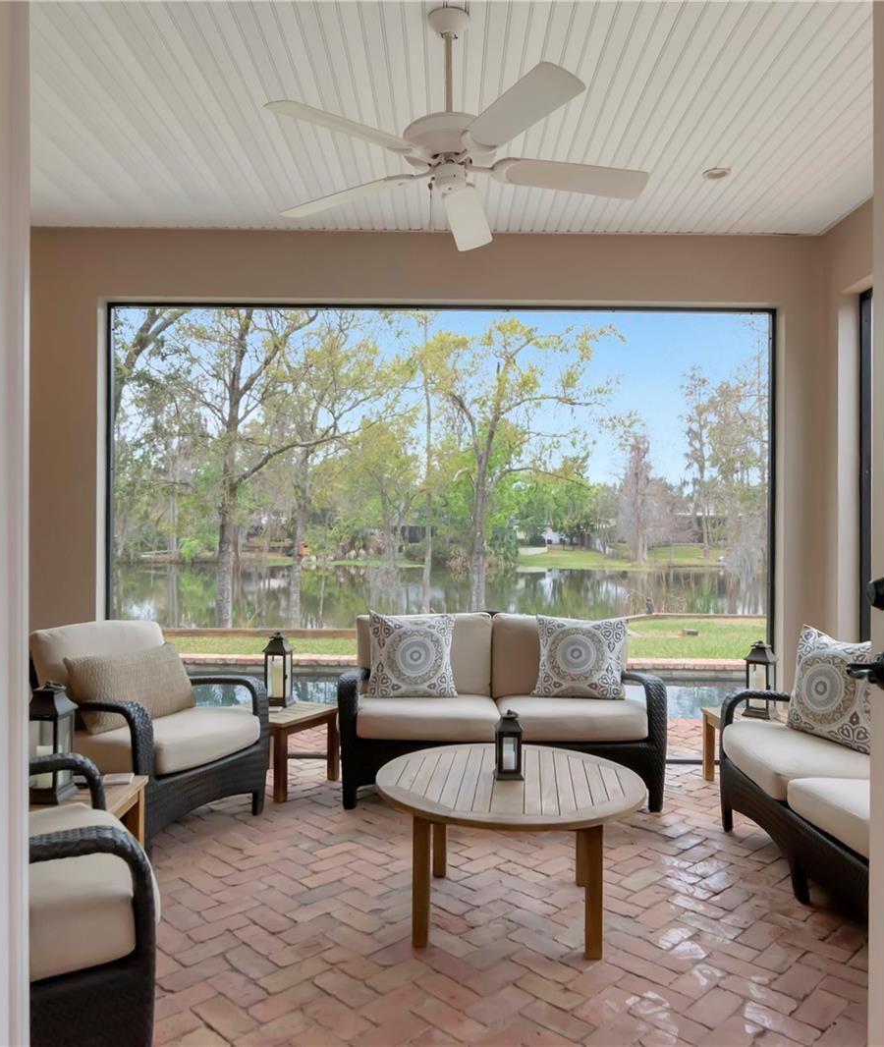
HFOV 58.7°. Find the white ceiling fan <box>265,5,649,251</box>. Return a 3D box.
[{"bbox_3d":[0.018,-1.350,2.545,1.300,0.560,1.300,0,-1,-2],"label":"white ceiling fan"}]

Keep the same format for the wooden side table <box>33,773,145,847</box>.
[{"bbox_3d":[-1.305,1.126,2.680,0.460,0.400,0.460,0,-1,-3],"label":"wooden side table"}]

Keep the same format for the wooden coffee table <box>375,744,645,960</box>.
[{"bbox_3d":[0.234,1.113,2.735,0.920,0.460,0.920,0,-1,-3],"label":"wooden coffee table"}]

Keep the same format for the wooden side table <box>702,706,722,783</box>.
[{"bbox_3d":[1.620,1.184,3.990,0.460,0.400,0.460,0,-1,0],"label":"wooden side table"}]

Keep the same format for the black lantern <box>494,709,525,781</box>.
[{"bbox_3d":[0.237,0.766,2.750,0.105,0.238,0.105,0,-1,-2],"label":"black lantern"}]

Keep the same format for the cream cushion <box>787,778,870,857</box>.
[{"bbox_3d":[1.550,0.935,2.470,0.620,0.140,0.670,0,-1,-4],"label":"cream cushion"}]

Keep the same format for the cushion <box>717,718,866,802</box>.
[{"bbox_3d":[1.550,0.950,3.145,0.620,0.140,0.670,0,-1,-4],"label":"cushion"}]

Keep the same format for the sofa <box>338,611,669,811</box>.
[{"bbox_3d":[0.292,0.933,4.080,1.560,0.880,0.840,0,-1,0],"label":"sofa"}]

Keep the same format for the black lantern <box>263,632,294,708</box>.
[{"bbox_3d":[-0.865,0.773,4.190,0.130,0.390,0.130,0,-1,30],"label":"black lantern"}]

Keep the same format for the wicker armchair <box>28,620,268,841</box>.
[{"bbox_3d":[-1.370,0.904,3.550,0.860,0.880,0.800,0,-1,29],"label":"wicker armchair"}]

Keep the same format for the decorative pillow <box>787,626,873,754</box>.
[{"bbox_3d":[1.590,0.675,3.250,0.140,0.450,0.450,13,-3,-20],"label":"decorative pillow"}]

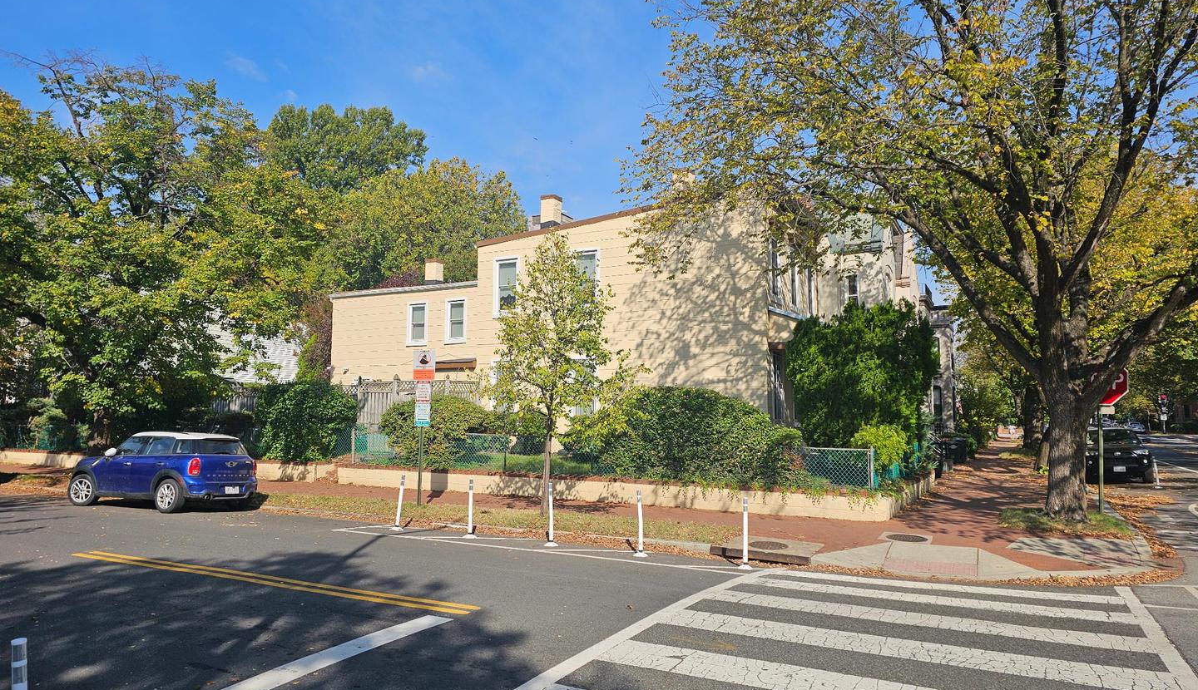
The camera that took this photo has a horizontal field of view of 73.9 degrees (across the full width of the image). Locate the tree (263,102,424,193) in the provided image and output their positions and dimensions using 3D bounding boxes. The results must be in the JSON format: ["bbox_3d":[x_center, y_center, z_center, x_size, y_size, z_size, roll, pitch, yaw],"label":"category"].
[{"bbox_3d":[-15.323,-4.664,48.000,11.000,20.510,11.000,-3,-6,27],"label":"tree"}]

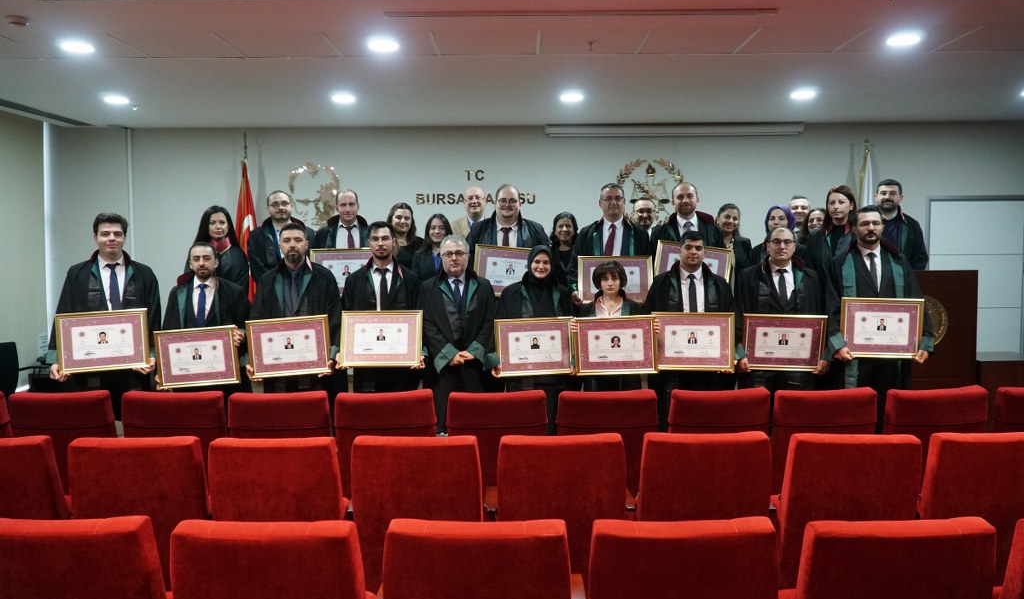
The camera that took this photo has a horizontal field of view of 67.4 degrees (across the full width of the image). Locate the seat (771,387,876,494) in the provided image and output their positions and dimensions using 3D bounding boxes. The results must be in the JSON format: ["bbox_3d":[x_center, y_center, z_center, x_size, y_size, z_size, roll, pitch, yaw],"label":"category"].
[{"bbox_3d":[1.567,0.883,4.099,0.530,0.910,0.600,0,4,1],"label":"seat"}]

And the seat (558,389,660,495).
[{"bbox_3d":[0.475,0.895,4.114,0.530,0.910,0.600,0,4,1],"label":"seat"}]

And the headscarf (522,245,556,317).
[{"bbox_3d":[0.174,-0.125,5.050,0.230,0.480,0.250,0,3,0],"label":"headscarf"}]

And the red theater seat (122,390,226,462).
[{"bbox_3d":[-1.705,0.903,4.144,0.530,0.910,0.600,0,4,1],"label":"red theater seat"}]

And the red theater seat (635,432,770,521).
[{"bbox_3d":[0.750,0.955,3.304,0.560,0.920,0.580,0,4,1],"label":"red theater seat"}]

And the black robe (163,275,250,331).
[{"bbox_3d":[-1.979,0.371,5.001,0.590,1.120,0.380,0,3,0],"label":"black robe"}]

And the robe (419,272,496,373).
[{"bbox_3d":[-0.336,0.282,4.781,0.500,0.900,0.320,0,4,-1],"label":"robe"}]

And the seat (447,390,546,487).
[{"bbox_3d":[-0.066,0.926,4.178,0.560,0.940,0.600,0,3,0],"label":"seat"}]

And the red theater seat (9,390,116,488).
[{"bbox_3d":[-2.260,0.907,4.152,0.530,0.910,0.600,0,4,1],"label":"red theater seat"}]

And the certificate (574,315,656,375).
[{"bbox_3d":[0.652,0.287,4.780,0.510,0.360,0.030,-2,3,0],"label":"certificate"}]

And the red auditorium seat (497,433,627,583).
[{"bbox_3d":[0.196,0.976,3.250,0.560,0.940,0.600,0,3,0],"label":"red auditorium seat"}]

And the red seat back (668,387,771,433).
[{"bbox_3d":[1.055,0.760,4.001,0.520,0.620,0.170,0,4,1],"label":"red seat back"}]

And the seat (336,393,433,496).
[{"bbox_3d":[-0.635,0.905,4.216,0.560,0.920,0.580,0,4,1],"label":"seat"}]

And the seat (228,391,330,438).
[{"bbox_3d":[-1.171,0.935,4.179,0.560,0.940,0.600,0,3,0],"label":"seat"}]

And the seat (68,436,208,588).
[{"bbox_3d":[-1.438,0.966,3.218,0.530,0.910,0.600,0,4,1],"label":"seat"}]

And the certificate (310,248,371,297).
[{"bbox_3d":[-1.168,-0.184,5.430,0.510,0.360,0.030,0,3,0],"label":"certificate"}]

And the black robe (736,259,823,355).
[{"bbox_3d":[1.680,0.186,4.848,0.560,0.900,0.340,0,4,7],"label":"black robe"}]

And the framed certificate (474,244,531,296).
[{"bbox_3d":[0.003,-0.179,4.970,0.490,0.335,0.030,3,-1,1],"label":"framed certificate"}]

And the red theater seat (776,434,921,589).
[{"bbox_3d":[1.324,0.967,3.249,0.560,0.940,0.600,0,3,0],"label":"red theater seat"}]

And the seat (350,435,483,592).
[{"bbox_3d":[-0.356,0.956,3.204,0.530,0.910,0.600,0,4,1],"label":"seat"}]

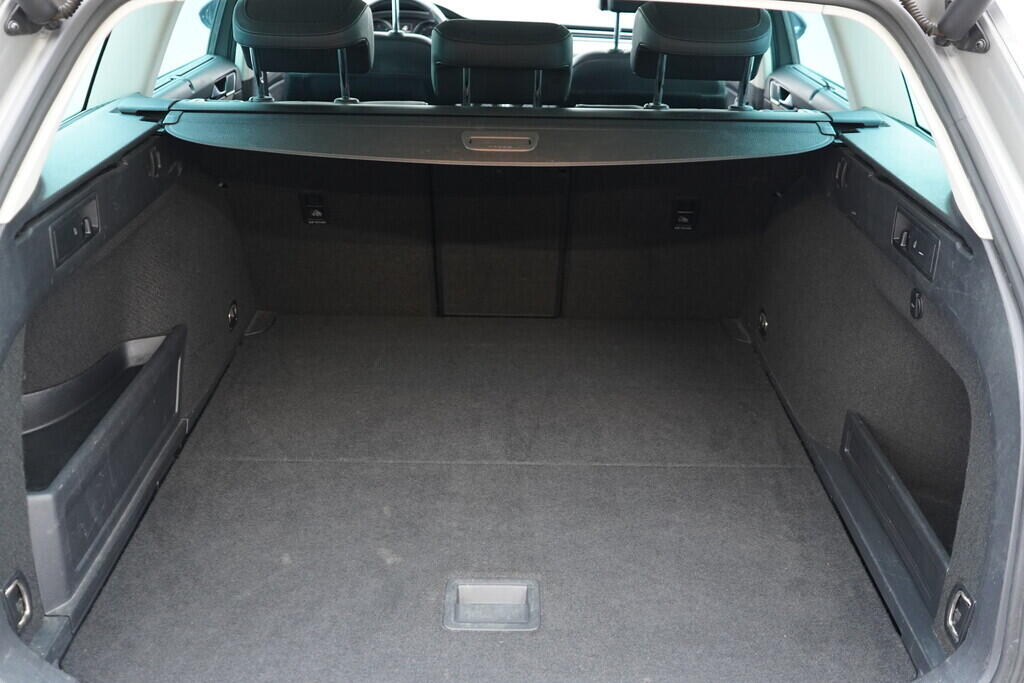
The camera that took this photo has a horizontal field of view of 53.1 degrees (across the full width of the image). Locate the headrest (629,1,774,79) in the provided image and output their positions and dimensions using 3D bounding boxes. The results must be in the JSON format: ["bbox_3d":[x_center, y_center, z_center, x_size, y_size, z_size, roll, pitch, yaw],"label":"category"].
[{"bbox_3d":[0.318,-0.508,1.719,0.238,0.148,0.118,1,40,0],"label":"headrest"}]

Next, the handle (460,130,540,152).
[{"bbox_3d":[-0.018,-0.314,1.607,0.118,0.020,0.053,1,46,0],"label":"handle"}]

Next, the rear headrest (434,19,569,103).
[{"bbox_3d":[-0.017,-0.474,1.748,0.240,0.150,0.115,1,40,0],"label":"rear headrest"}]

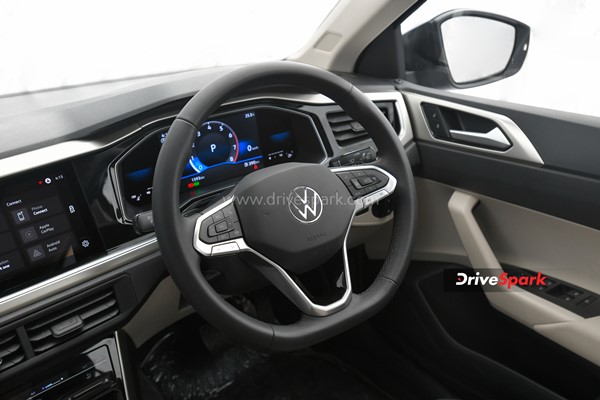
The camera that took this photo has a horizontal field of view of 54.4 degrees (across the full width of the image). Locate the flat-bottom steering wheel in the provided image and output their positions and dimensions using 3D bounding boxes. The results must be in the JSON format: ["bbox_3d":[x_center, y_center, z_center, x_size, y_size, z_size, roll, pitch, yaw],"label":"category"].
[{"bbox_3d":[-0.016,0.002,0.745,0.370,0.352,0.095,-18,2,-33],"label":"flat-bottom steering wheel"}]

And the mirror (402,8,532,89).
[{"bbox_3d":[0.323,-0.288,1.110,0.225,0.148,0.115,-11,26,-21],"label":"mirror"}]

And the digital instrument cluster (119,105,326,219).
[{"bbox_3d":[-0.112,-0.065,0.857,0.325,0.108,0.040,-18,3,-33],"label":"digital instrument cluster"}]

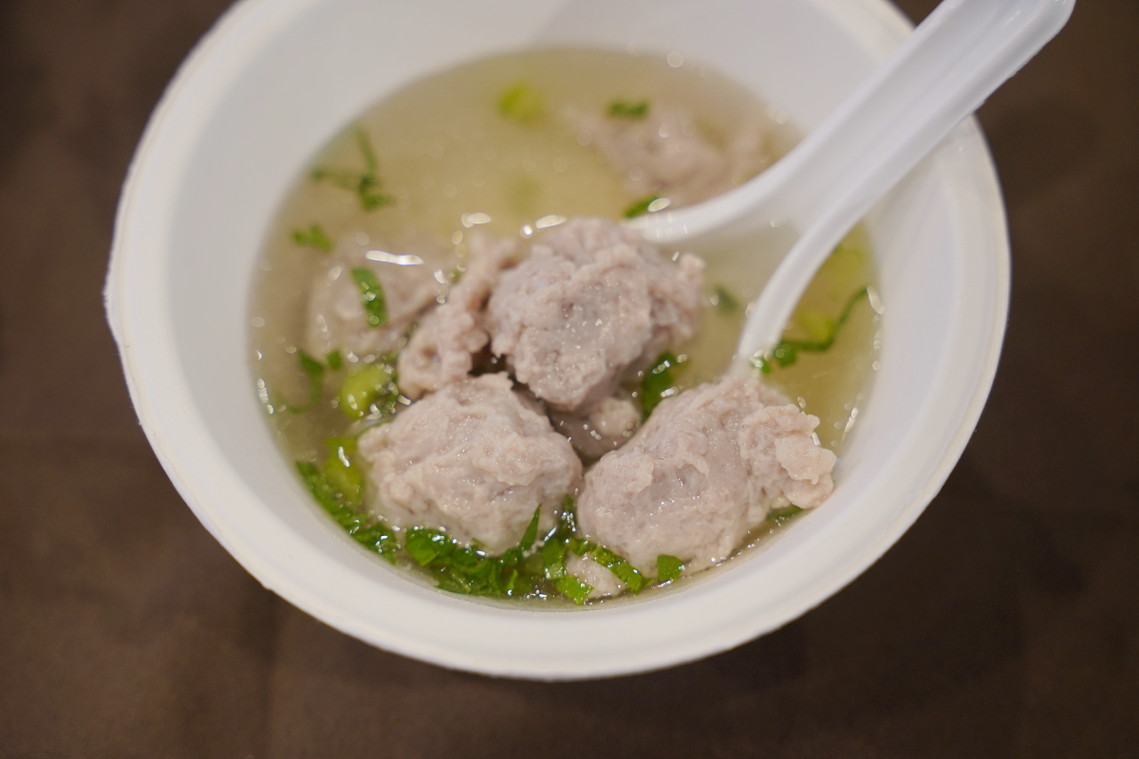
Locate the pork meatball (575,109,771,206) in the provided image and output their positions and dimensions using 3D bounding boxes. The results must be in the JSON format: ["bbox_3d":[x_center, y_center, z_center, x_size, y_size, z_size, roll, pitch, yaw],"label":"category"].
[{"bbox_3d":[0.018,-0.039,0.420,0.034,0.023,0.024,-3,65,0],"label":"pork meatball"}]

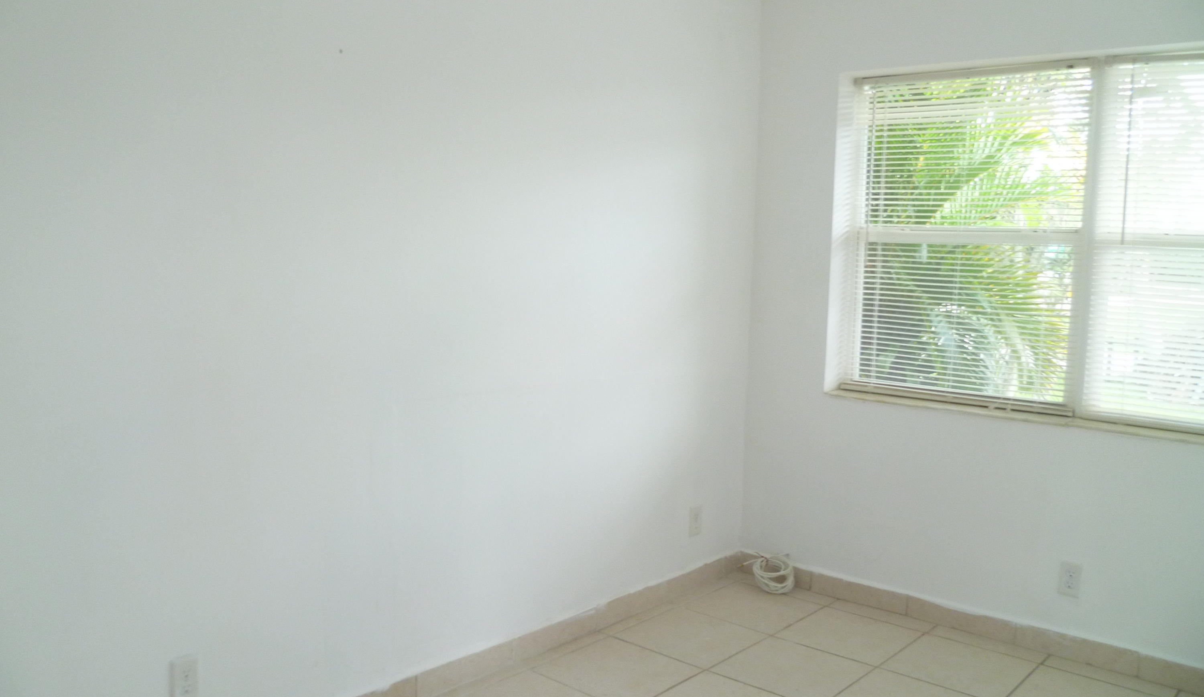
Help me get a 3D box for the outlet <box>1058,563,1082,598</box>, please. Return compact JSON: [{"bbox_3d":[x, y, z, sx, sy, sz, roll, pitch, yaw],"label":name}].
[{"bbox_3d":[1.607,0.792,3.343,0.070,0.115,0.010,6,7,41],"label":"outlet"}]

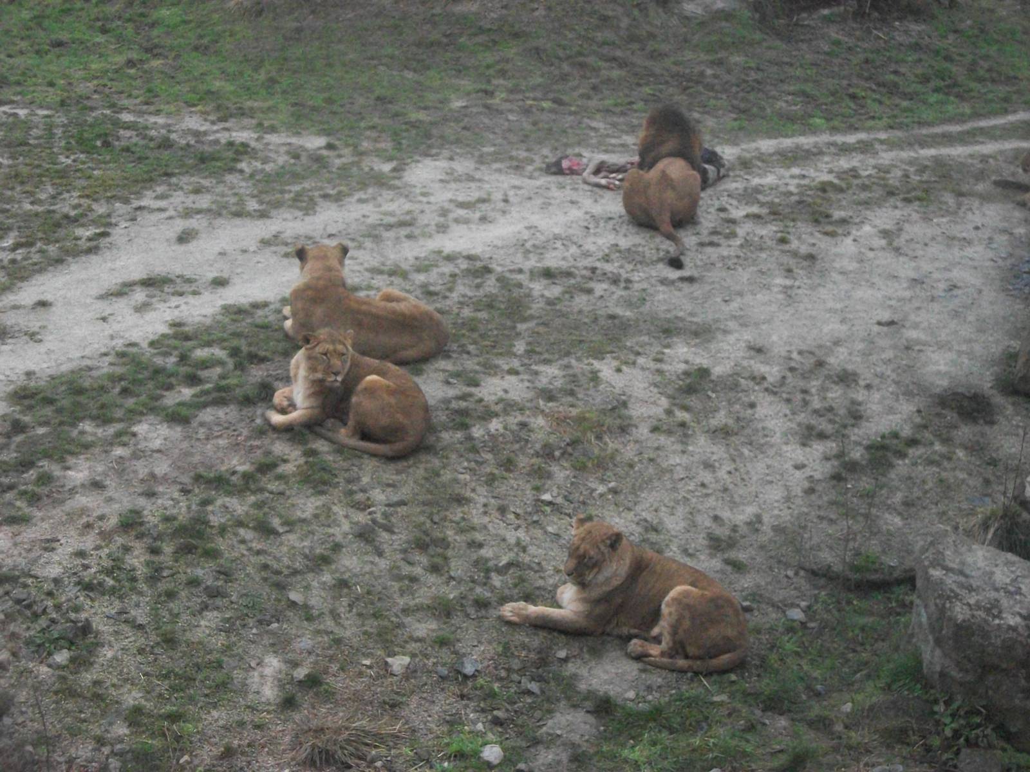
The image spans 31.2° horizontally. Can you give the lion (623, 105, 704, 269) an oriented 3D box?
[{"bbox_3d":[1.209,-1.718,14.927,0.650,0.800,2.200,4,26,7],"label":"lion"}]

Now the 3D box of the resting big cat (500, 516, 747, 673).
[{"bbox_3d":[0.633,0.947,9.555,1.360,0.720,0.610,12,28,22],"label":"resting big cat"}]

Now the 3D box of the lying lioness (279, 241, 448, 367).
[{"bbox_3d":[-0.972,-0.651,12.831,1.370,0.720,0.600,12,28,22],"label":"lying lioness"}]

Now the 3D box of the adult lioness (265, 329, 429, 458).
[{"bbox_3d":[-1.058,-0.062,11.635,1.180,0.710,0.610,12,28,22],"label":"adult lioness"}]

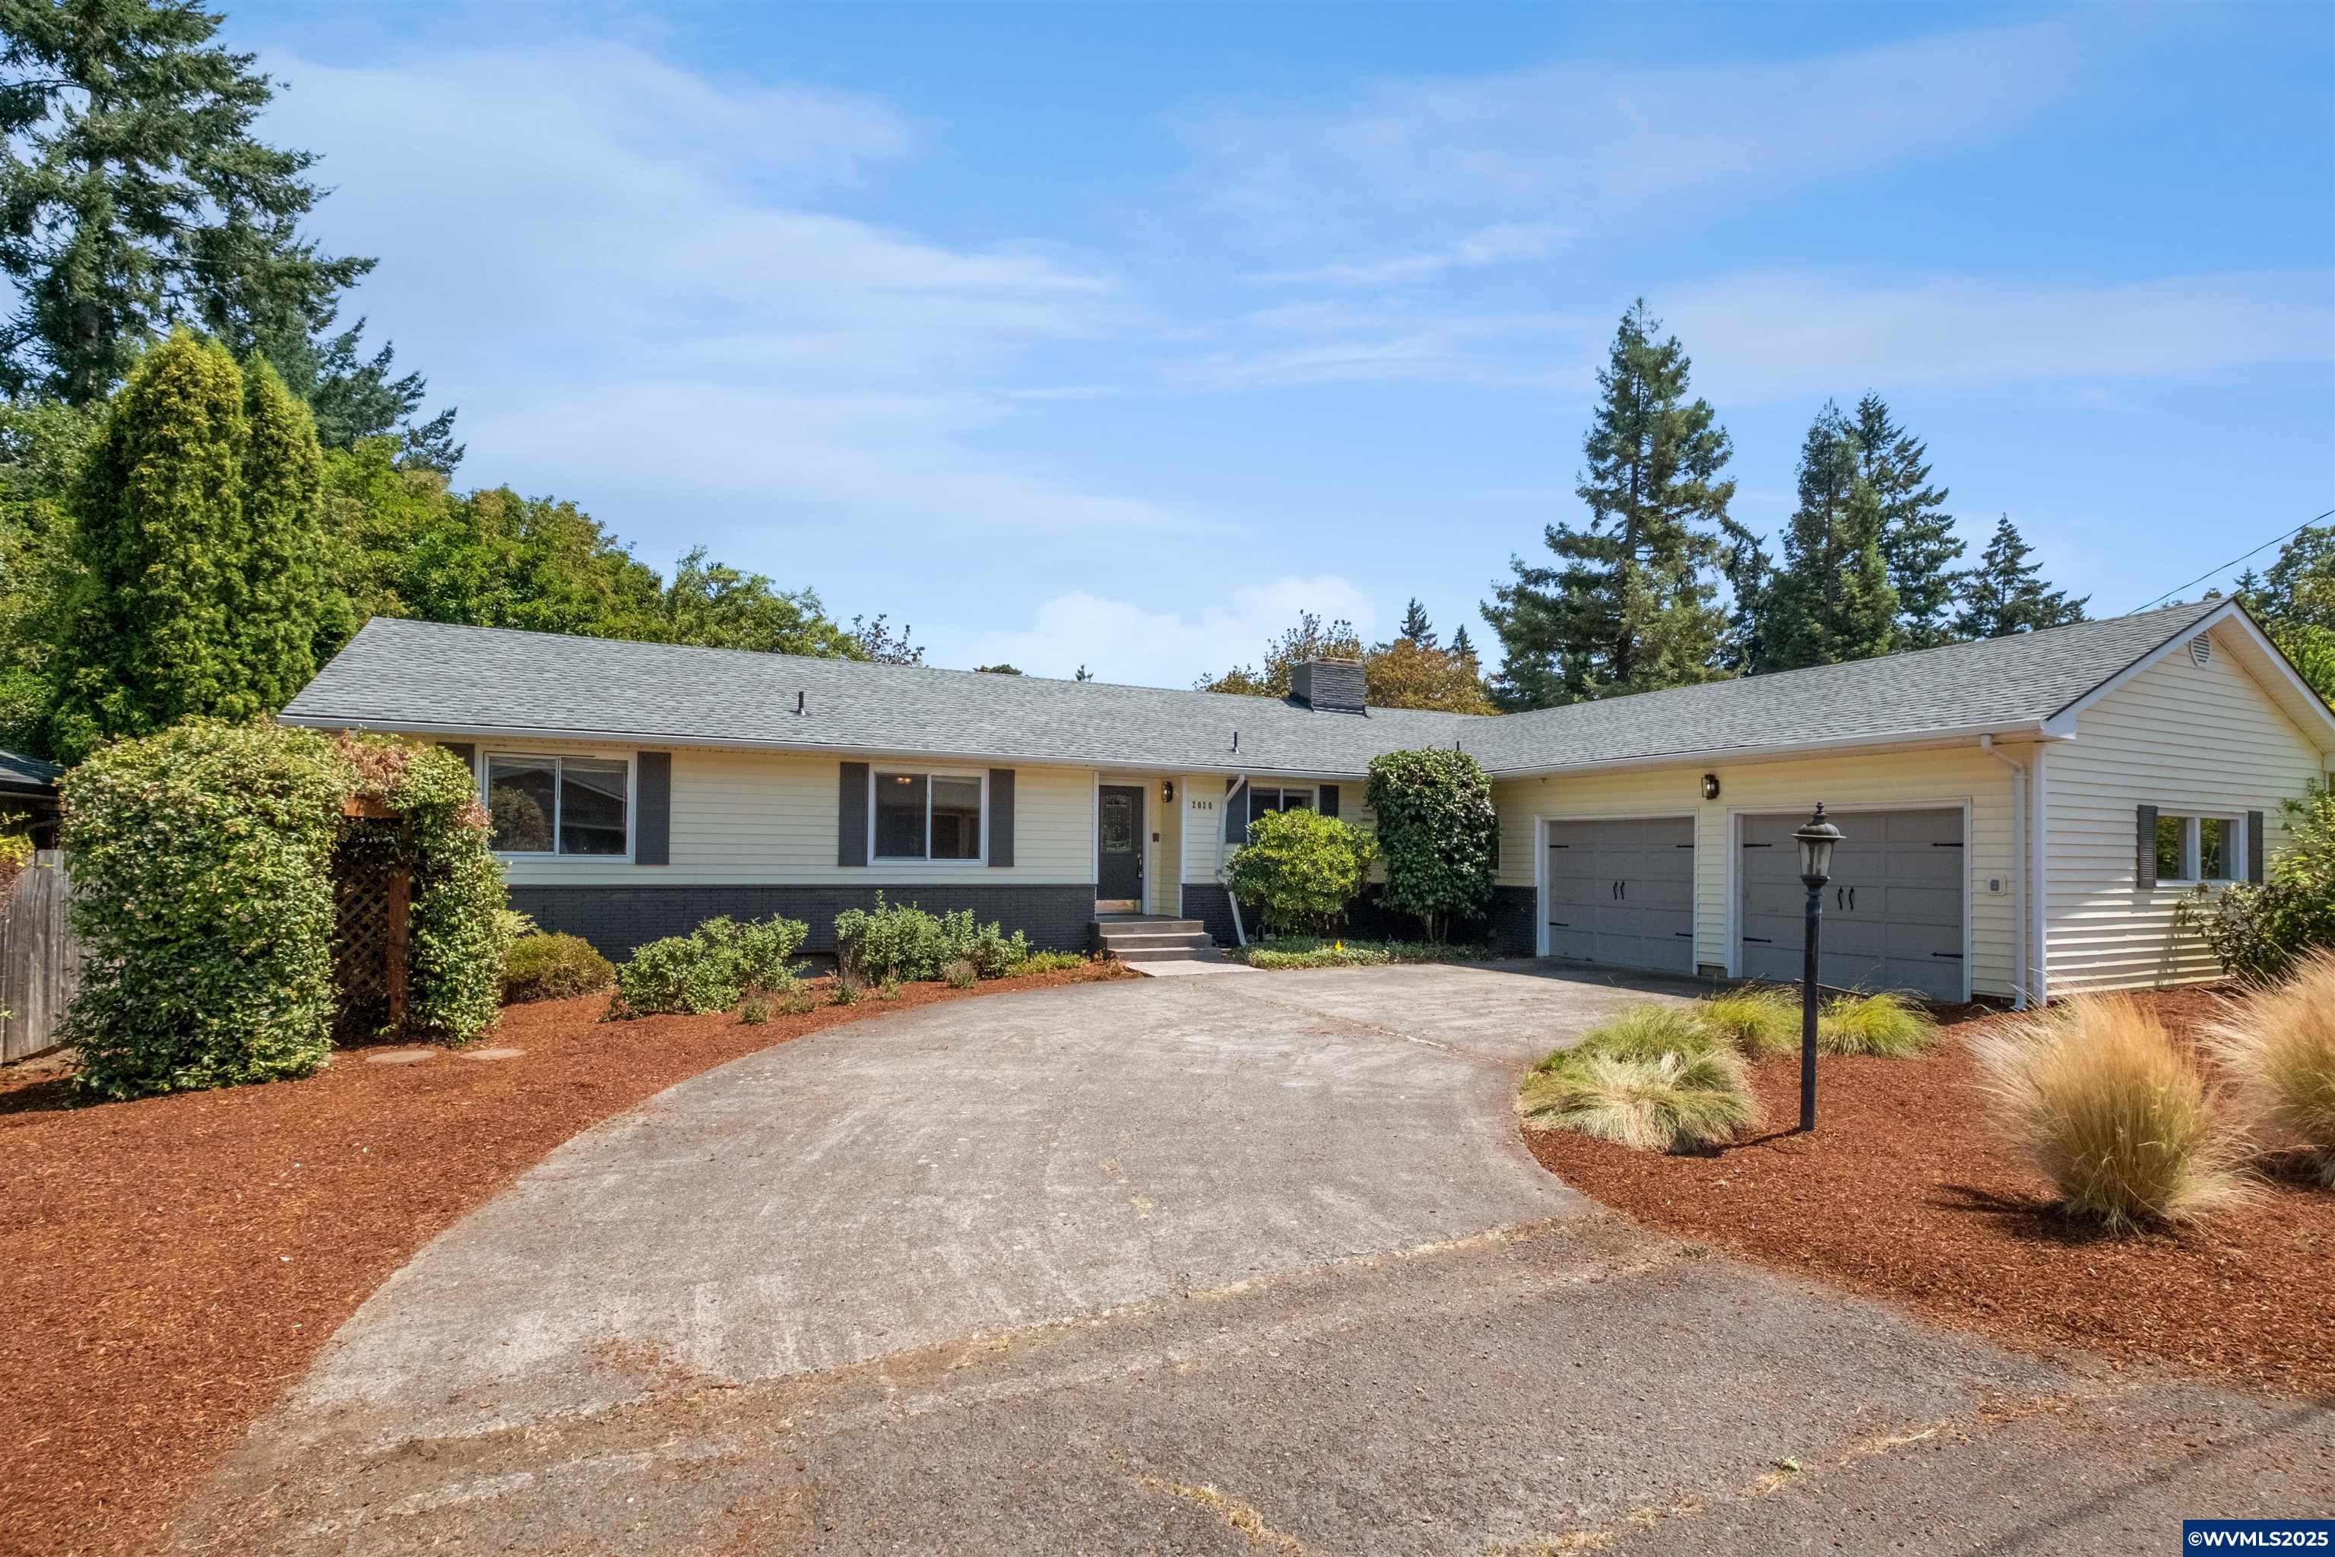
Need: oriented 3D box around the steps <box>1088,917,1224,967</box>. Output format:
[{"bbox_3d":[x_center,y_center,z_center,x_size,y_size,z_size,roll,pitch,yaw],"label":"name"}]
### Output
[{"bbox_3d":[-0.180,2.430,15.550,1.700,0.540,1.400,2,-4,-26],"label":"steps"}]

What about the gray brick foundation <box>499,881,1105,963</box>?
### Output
[{"bbox_3d":[-4.980,1.900,13.820,8.600,0.950,0.220,3,-5,-25],"label":"gray brick foundation"}]

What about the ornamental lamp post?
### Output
[{"bbox_3d":[3.580,1.040,5.750,0.295,1.820,0.295,2,-3,0],"label":"ornamental lamp post"}]

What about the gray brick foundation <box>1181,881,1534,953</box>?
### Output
[{"bbox_3d":[3.060,2.210,16.320,5.250,1.030,2.200,3,-5,-25],"label":"gray brick foundation"}]

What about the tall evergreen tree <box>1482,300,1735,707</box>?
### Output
[{"bbox_3d":[17.100,-6.800,40.000,9.700,23.300,9.500,3,-5,-25],"label":"tall evergreen tree"}]

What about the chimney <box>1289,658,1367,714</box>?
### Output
[{"bbox_3d":[3.318,-1.757,21.170,1.340,1.020,0.800,3,-5,-25],"label":"chimney"}]

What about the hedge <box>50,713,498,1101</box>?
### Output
[{"bbox_3d":[-6.930,0.930,8.360,1.850,2.600,2.350,2,-4,-18],"label":"hedge"}]

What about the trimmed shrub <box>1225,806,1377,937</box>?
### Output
[{"bbox_3d":[2.040,1.450,15.900,2.300,2.080,2.100,1,-4,0],"label":"trimmed shrub"}]

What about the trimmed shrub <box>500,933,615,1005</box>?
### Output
[{"bbox_3d":[-6.720,2.050,11.400,1.200,0.700,1.150,2,-4,-26],"label":"trimmed shrub"}]

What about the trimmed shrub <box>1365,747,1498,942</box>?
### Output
[{"bbox_3d":[4.230,1.050,16.600,2.130,3.150,2.050,1,-4,0],"label":"trimmed shrub"}]

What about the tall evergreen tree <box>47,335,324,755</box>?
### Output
[{"bbox_3d":[-13.250,-1.800,14.300,2.600,8.700,2.500,2,-4,-26],"label":"tall evergreen tree"}]

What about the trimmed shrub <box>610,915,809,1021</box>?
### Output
[{"bbox_3d":[-4.730,1.870,10.700,1.900,0.930,1.550,2,-4,-26],"label":"trimmed shrub"}]

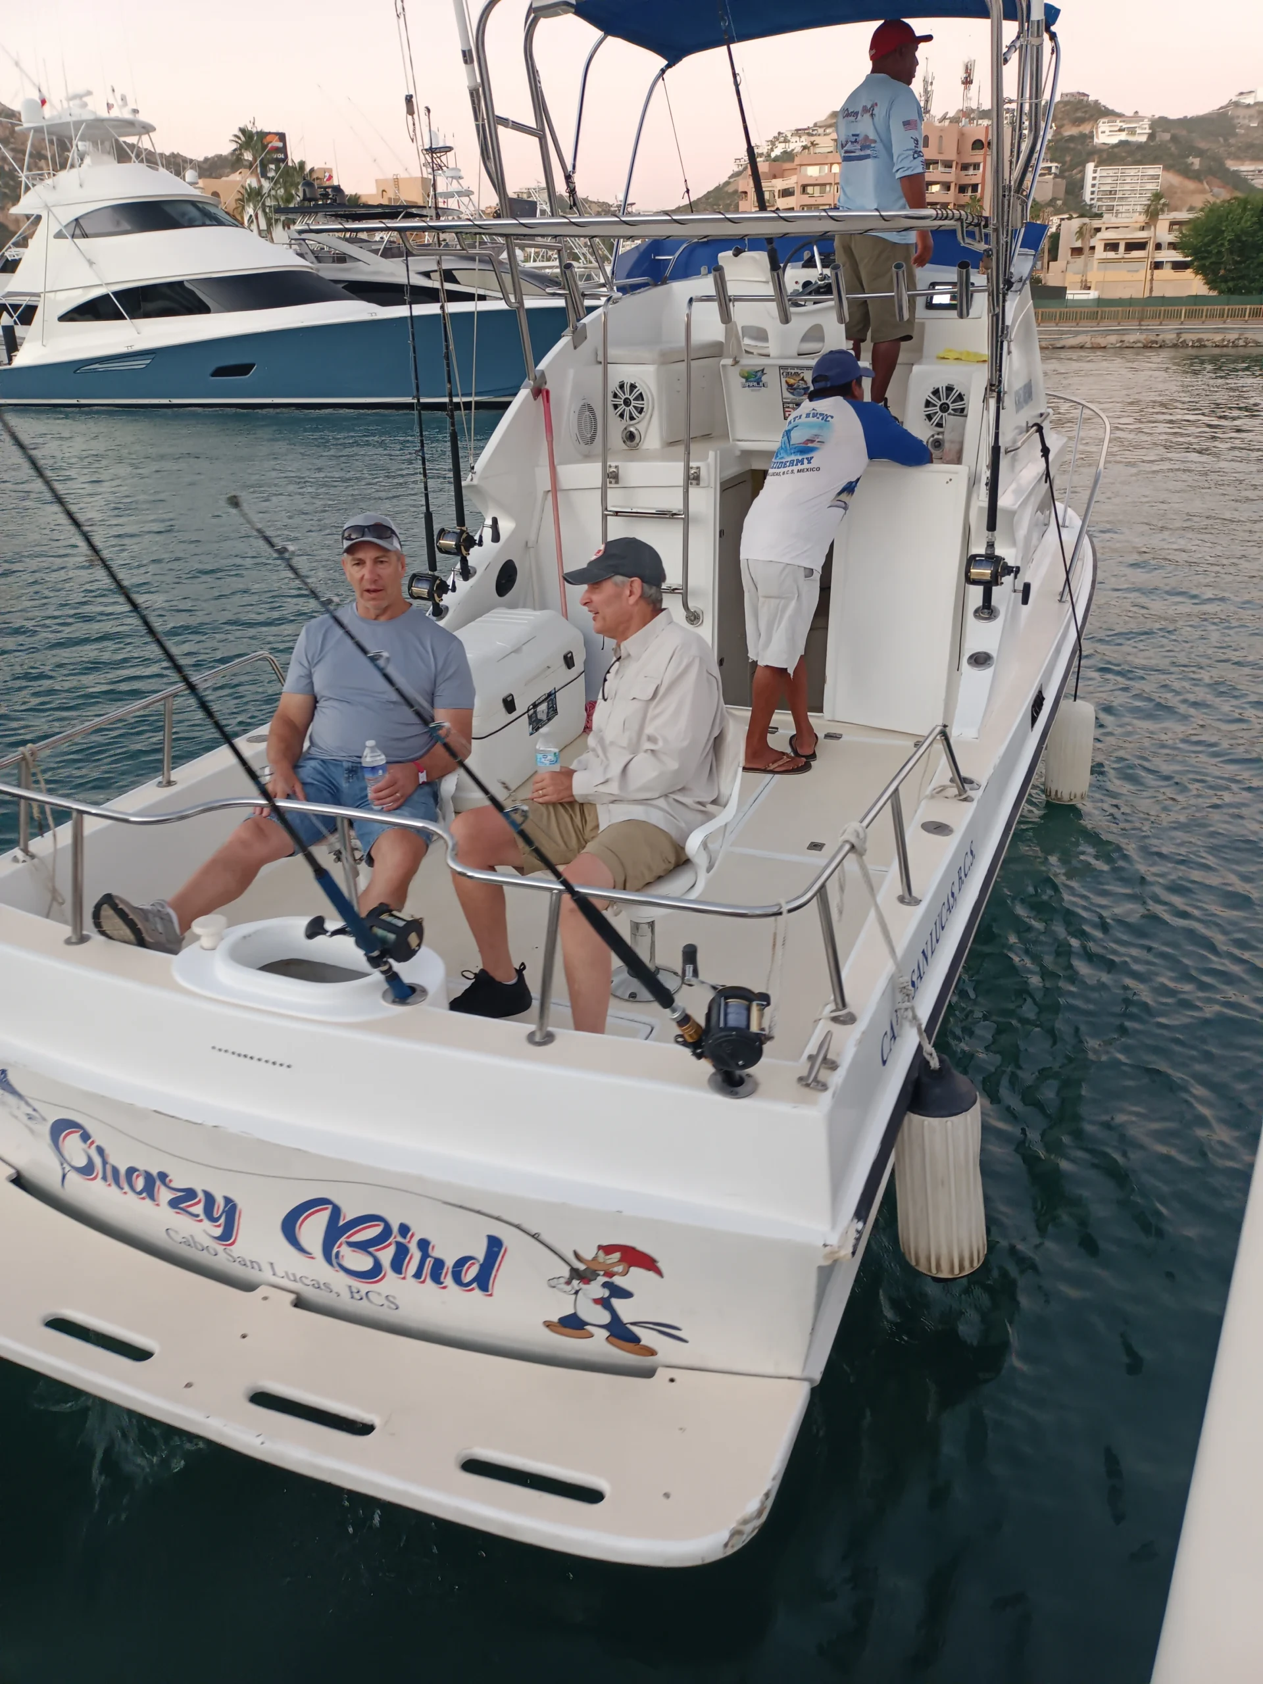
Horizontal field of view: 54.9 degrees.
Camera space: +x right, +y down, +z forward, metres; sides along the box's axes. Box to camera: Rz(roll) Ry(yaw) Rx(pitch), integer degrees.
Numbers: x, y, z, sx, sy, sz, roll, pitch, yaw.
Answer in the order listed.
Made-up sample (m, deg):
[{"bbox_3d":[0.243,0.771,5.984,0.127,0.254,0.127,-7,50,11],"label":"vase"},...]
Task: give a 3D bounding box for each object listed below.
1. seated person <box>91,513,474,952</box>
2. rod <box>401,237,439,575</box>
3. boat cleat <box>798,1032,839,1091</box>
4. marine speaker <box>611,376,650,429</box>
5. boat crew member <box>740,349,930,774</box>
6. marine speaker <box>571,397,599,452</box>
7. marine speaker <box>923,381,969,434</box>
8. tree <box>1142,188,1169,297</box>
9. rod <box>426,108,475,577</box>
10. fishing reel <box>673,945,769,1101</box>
[{"bbox_3d":[-0.923,-0.249,3.394,0.900,1.220,0.830,4,24,12],"label":"seated person"},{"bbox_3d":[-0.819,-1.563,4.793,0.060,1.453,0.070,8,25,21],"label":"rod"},{"bbox_3d":[0.360,0.428,2.321,0.064,0.052,0.190,8,25,21],"label":"boat cleat"},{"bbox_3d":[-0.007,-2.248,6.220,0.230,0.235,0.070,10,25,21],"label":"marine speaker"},{"bbox_3d":[0.830,-1.202,5.215,0.780,1.650,0.520,-17,29,-33],"label":"boat crew member"},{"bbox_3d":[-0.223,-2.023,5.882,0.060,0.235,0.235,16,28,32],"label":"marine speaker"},{"bbox_3d":[1.532,-2.113,5.905,0.220,0.235,0.080,8,25,21],"label":"marine speaker"},{"bbox_3d":[52.299,-59.141,121.623,2.600,11.600,2.600,8,25,21],"label":"tree"},{"bbox_3d":[-0.559,-1.424,3.739,0.140,1.454,0.120,-2,24,0],"label":"rod"},{"bbox_3d":[0.169,0.317,2.180,0.150,0.150,0.220,-1,59,24],"label":"fishing reel"}]

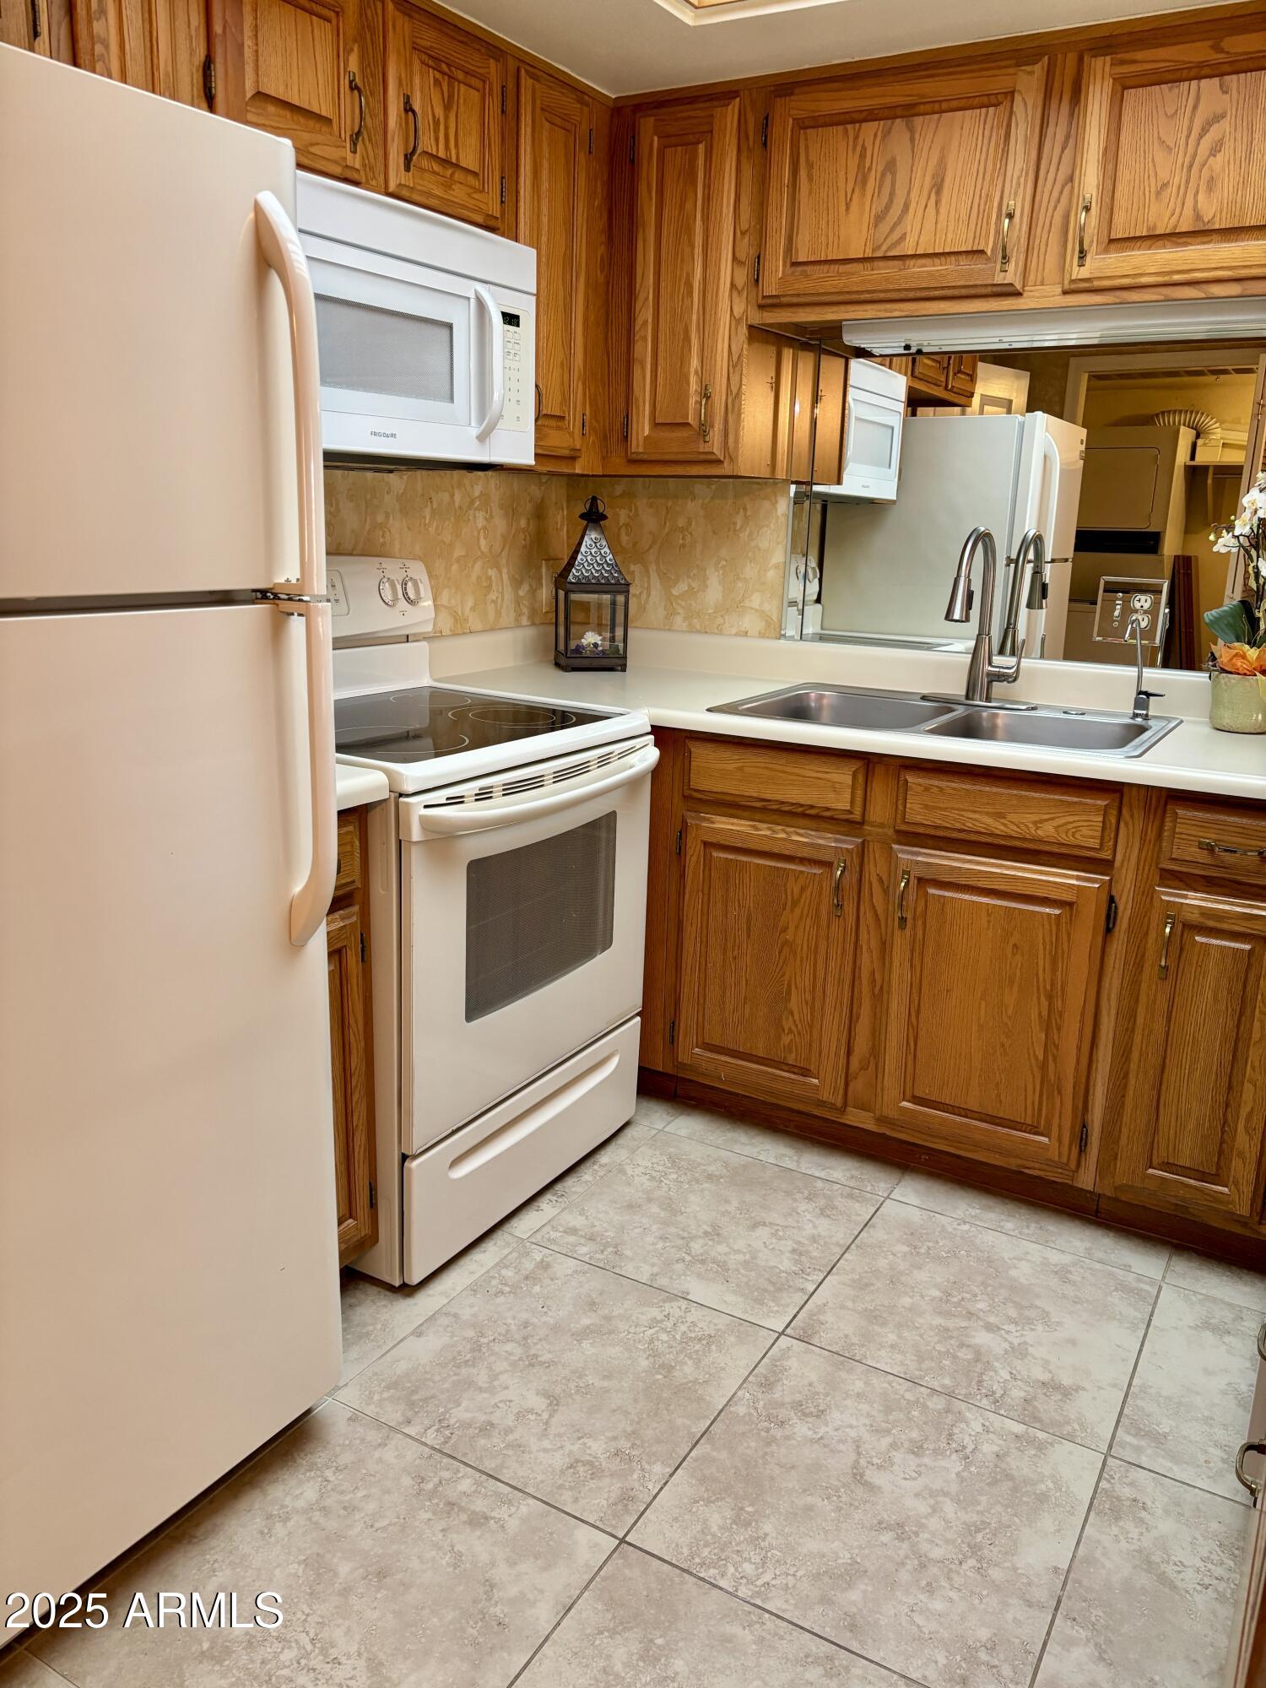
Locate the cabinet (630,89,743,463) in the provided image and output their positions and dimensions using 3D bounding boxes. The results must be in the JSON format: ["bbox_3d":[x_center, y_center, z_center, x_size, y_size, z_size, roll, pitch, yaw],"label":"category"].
[{"bbox_3d":[0.175,-1.216,2.837,0.248,0.720,0.325,10,17,29],"label":"cabinet"}]

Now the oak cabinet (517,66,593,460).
[{"bbox_3d":[-0.298,-1.187,2.674,0.325,0.720,0.265,10,17,29],"label":"oak cabinet"}]

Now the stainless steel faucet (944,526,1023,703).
[{"bbox_3d":[0.729,-0.468,2.621,0.112,0.377,0.284,10,17,29],"label":"stainless steel faucet"}]

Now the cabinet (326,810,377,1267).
[{"bbox_3d":[-0.747,0.299,2.049,0.605,0.825,0.280,10,17,29],"label":"cabinet"}]

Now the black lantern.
[{"bbox_3d":[-0.102,-0.643,3.131,0.158,0.416,0.158,-3,15,-16],"label":"black lantern"}]

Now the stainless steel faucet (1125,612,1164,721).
[{"bbox_3d":[1.012,-0.348,2.510,0.087,0.212,0.160,12,18,36],"label":"stainless steel faucet"}]

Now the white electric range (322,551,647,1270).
[{"bbox_3d":[-0.417,0.064,2.471,0.685,1.185,0.763,10,17,29],"label":"white electric range"}]

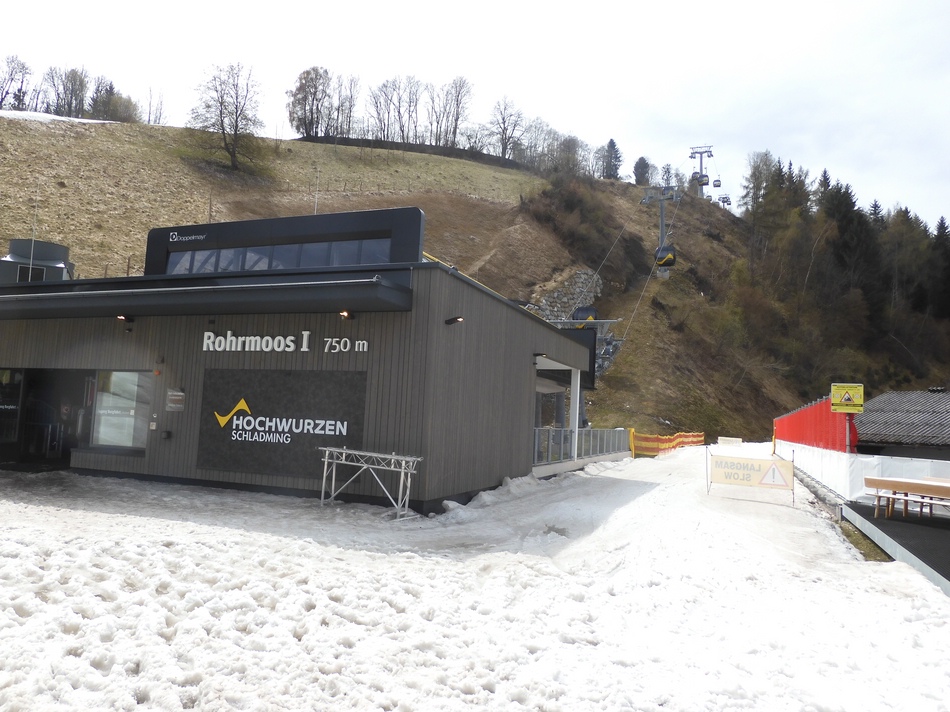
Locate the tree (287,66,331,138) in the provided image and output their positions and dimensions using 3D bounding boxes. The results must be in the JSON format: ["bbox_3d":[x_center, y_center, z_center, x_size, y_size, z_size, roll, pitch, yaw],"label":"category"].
[{"bbox_3d":[-37.927,-57.745,150.000,9.425,16.155,9.143,4,-6,-16],"label":"tree"}]

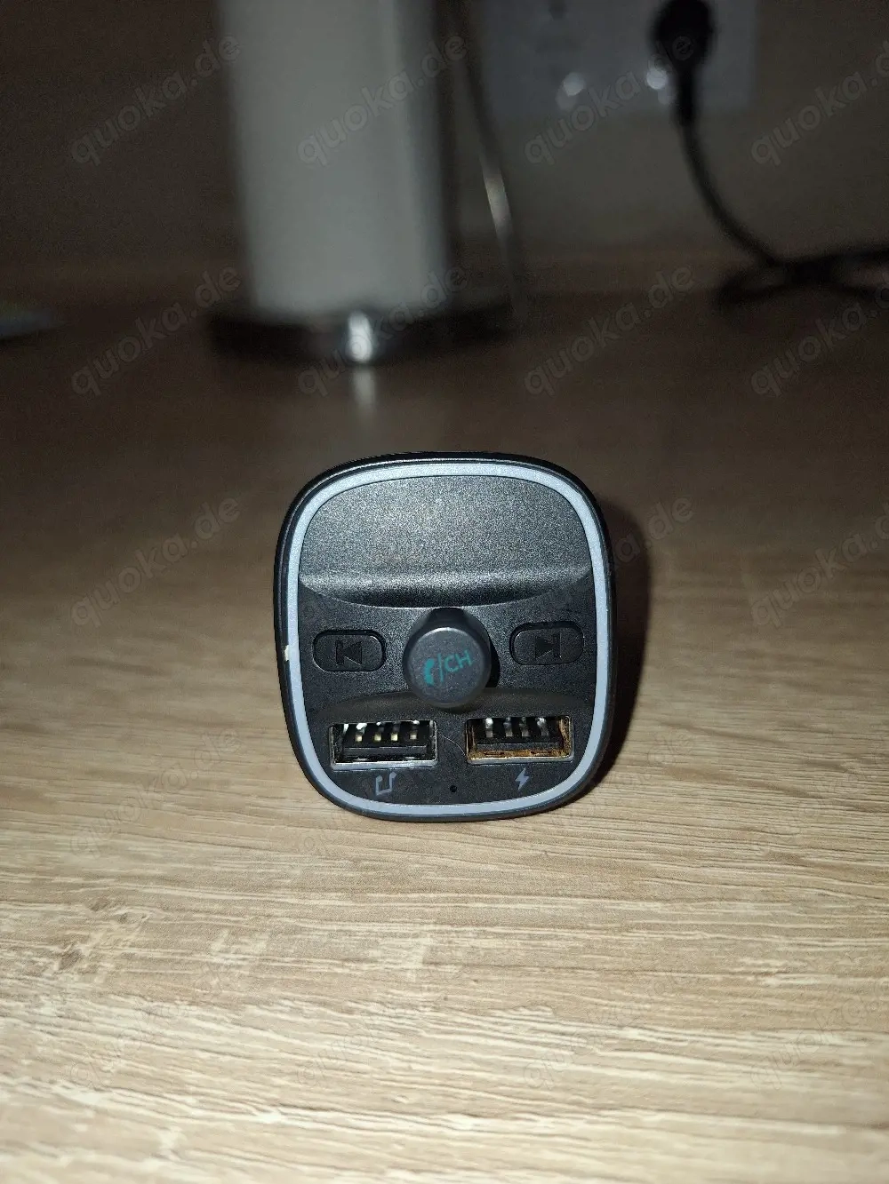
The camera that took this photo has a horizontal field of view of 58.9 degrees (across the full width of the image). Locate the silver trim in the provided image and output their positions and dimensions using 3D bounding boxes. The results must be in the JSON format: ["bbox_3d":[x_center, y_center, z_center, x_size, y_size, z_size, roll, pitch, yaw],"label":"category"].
[{"bbox_3d":[0.000,0.006,0.095,0.039,0.043,0.004,-2,8,0],"label":"silver trim"}]

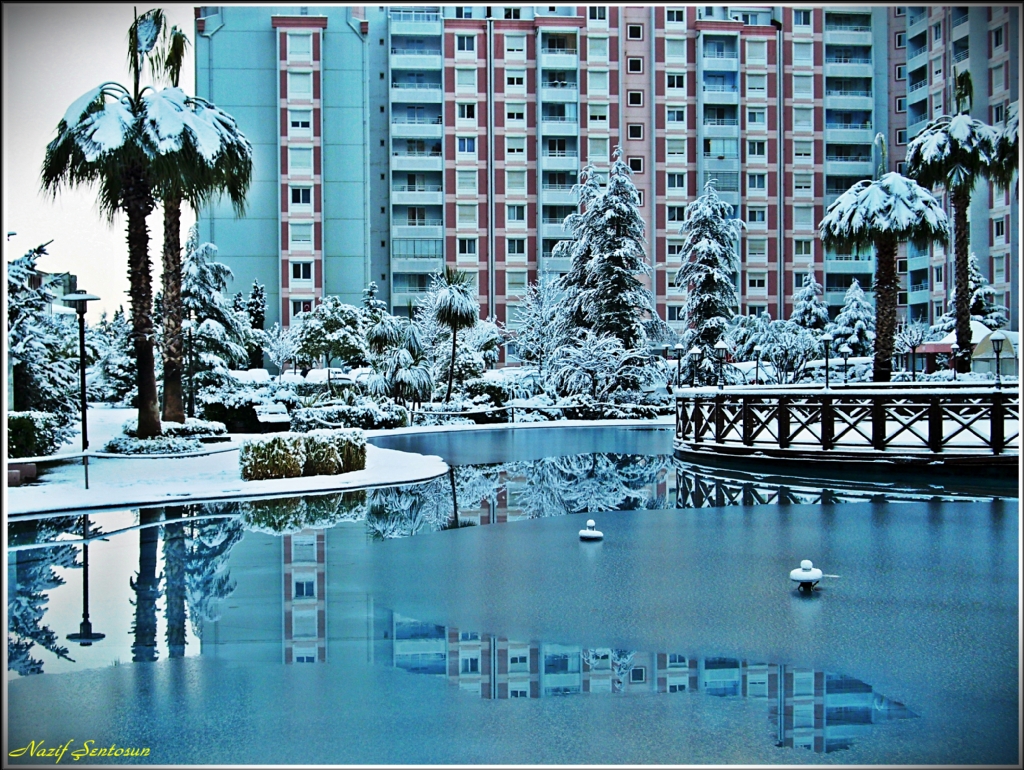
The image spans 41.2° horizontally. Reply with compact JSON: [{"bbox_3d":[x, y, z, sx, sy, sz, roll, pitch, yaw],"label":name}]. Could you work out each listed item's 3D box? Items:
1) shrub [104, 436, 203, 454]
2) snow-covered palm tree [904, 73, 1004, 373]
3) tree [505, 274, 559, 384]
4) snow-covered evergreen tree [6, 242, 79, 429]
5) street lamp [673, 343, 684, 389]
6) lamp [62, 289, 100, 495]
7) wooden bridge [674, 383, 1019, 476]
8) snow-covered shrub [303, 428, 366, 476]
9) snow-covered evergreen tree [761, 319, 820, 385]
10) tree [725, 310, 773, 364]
[{"bbox_3d":[-7.028,1.169,26.700,1.950,0.320,1.300,0,1,0],"label":"shrub"},{"bbox_3d":[14.033,-4.783,43.000,3.300,9.900,3.300,0,1,0],"label":"snow-covered palm tree"},{"bbox_3d":[0.979,-2.474,62.000,2.600,5.300,2.500,0,1,0],"label":"tree"},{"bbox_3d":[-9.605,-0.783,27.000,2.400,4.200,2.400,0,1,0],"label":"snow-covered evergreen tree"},{"bbox_3d":[3.616,-0.423,29.400,0.230,0.990,0.230,0,1,0],"label":"street lamp"},{"bbox_3d":[-7.969,-0.139,25.300,0.700,3.250,0.700,0,1,0],"label":"lamp"},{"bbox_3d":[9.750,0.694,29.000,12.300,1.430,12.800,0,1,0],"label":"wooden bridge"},{"bbox_3d":[-3.019,1.155,23.300,1.100,0.750,0.950,-1,1,-20],"label":"snow-covered shrub"},{"bbox_3d":[11.042,-1.159,54.000,2.400,2.980,2.200,0,1,0],"label":"snow-covered evergreen tree"},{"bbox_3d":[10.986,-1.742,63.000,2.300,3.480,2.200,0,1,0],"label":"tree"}]

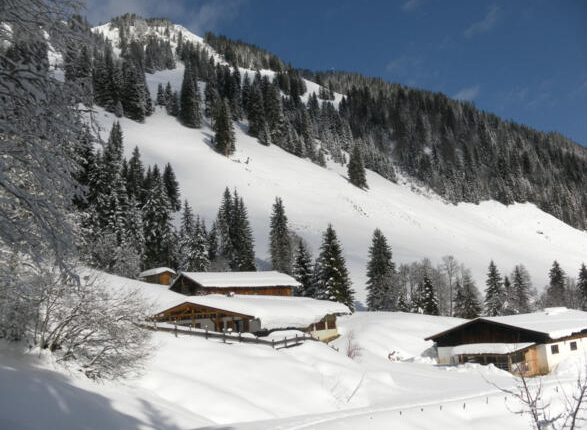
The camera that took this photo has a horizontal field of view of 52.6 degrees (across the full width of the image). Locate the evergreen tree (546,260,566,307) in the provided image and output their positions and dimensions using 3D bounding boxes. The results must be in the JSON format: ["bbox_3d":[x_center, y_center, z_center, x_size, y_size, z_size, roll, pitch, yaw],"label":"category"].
[{"bbox_3d":[64.265,17.105,145.000,4.890,12.460,4.890,0,-6,0],"label":"evergreen tree"}]

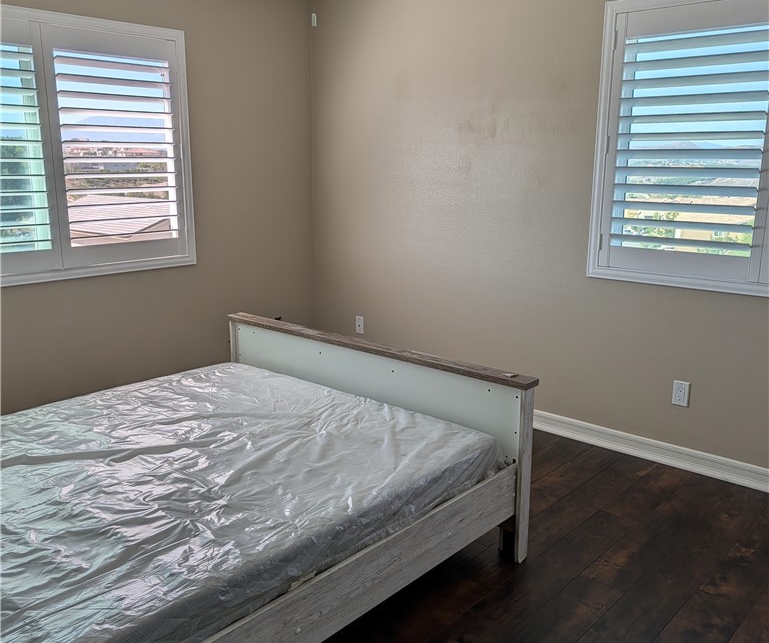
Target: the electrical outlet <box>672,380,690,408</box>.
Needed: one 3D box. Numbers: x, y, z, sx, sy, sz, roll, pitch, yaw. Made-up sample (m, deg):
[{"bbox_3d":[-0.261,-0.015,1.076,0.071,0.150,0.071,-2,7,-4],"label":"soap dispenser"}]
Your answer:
[{"bbox_3d":[1.359,0.333,3.248,0.070,0.115,0.010,11,17,39],"label":"electrical outlet"}]

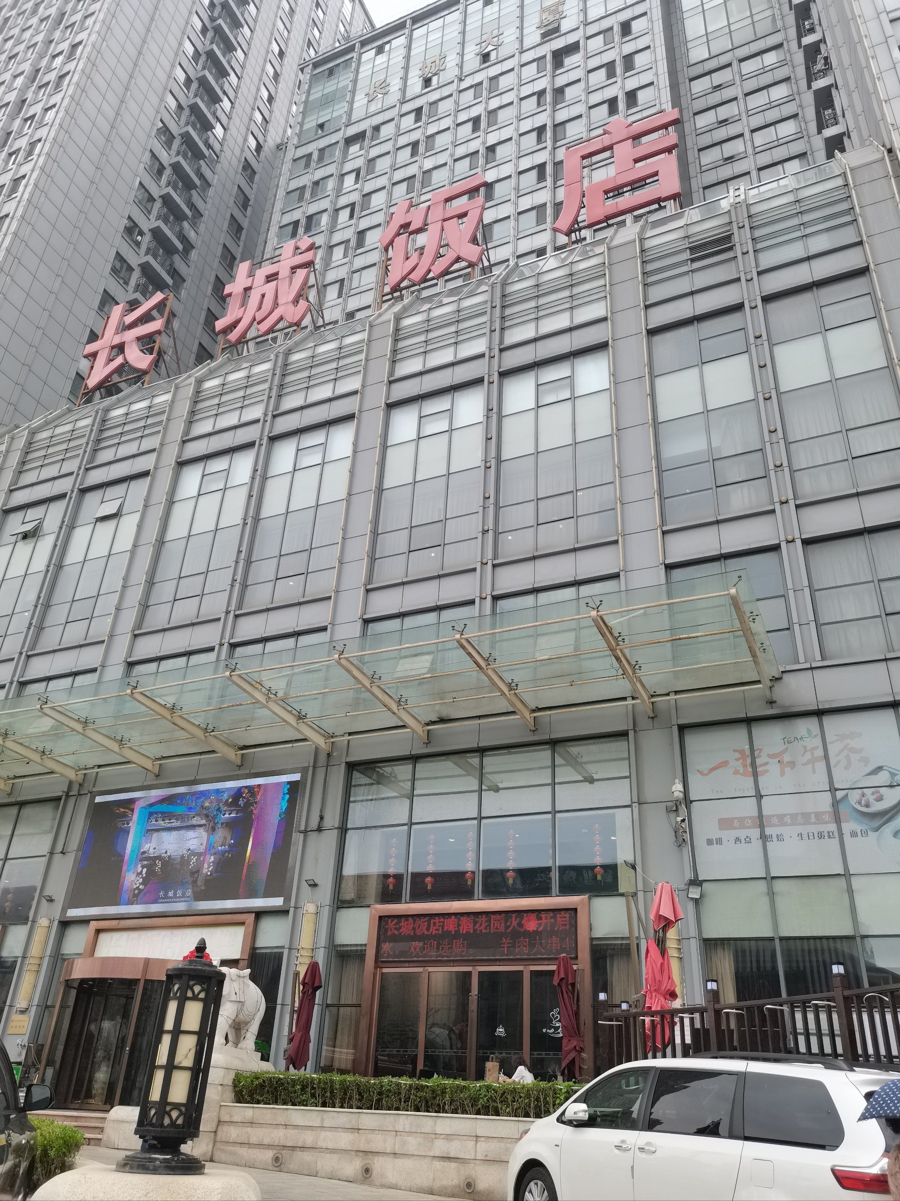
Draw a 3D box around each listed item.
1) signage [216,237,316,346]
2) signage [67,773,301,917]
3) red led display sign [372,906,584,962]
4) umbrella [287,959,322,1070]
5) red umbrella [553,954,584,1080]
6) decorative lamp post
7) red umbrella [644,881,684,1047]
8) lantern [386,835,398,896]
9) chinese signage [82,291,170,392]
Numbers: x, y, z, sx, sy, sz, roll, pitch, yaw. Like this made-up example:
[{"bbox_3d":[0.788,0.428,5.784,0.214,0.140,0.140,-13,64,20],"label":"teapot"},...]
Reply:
[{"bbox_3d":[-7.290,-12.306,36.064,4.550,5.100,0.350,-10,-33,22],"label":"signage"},{"bbox_3d":[-6.393,5.861,21.482,6.231,2.997,0.220,-10,-33,22],"label":"signage"},{"bbox_3d":[0.455,6.522,17.545,4.199,0.899,0.150,-10,-33,22],"label":"red led display sign"},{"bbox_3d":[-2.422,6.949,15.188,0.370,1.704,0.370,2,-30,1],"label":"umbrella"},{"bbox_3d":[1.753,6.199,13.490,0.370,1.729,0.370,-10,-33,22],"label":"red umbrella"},{"bbox_3d":[-1.651,2.759,5.570,0.525,1.280,0.525,-10,-33,22],"label":"decorative lamp post"},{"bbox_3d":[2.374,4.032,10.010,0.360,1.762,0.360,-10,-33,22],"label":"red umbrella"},{"bbox_3d":[-1.253,5.787,19.641,0.190,1.242,0.190,2,-30,1],"label":"lantern"},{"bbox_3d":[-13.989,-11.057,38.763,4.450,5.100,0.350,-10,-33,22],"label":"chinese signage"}]

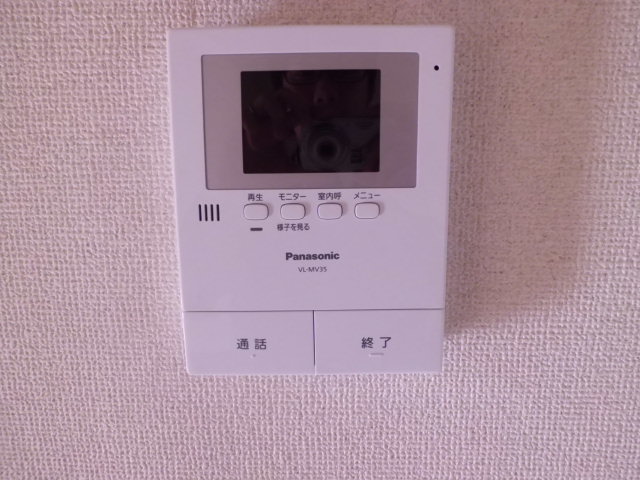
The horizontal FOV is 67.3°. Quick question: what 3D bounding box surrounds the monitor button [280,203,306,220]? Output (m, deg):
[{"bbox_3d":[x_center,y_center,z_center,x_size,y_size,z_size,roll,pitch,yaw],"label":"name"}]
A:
[{"bbox_3d":[-0.014,-0.015,0.255,0.013,0.009,0.004,0,10,0],"label":"monitor button"}]

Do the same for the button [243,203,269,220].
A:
[{"bbox_3d":[-0.033,-0.015,0.255,0.013,0.009,0.004,0,10,0],"label":"button"}]

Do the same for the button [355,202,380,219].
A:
[{"bbox_3d":[0.025,-0.016,0.255,0.013,0.009,0.004,0,10,0],"label":"button"}]

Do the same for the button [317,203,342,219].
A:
[{"bbox_3d":[0.006,-0.015,0.255,0.013,0.009,0.004,0,10,0],"label":"button"}]

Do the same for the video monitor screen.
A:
[{"bbox_3d":[-0.004,-0.061,0.249,0.071,0.051,0.005,0,10,0],"label":"video monitor screen"}]

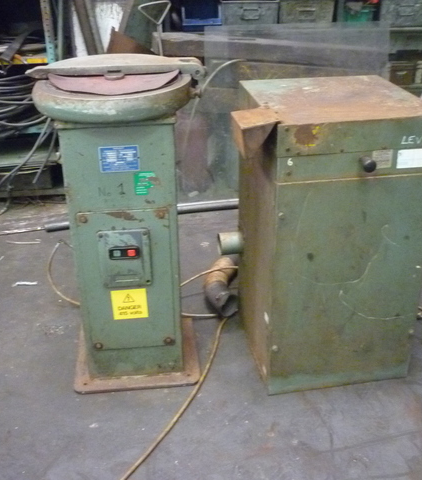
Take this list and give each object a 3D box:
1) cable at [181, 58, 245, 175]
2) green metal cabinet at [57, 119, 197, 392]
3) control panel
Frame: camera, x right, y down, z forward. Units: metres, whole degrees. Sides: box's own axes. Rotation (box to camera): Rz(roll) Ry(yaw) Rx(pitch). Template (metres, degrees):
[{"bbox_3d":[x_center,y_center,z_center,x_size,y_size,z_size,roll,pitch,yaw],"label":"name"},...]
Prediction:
[{"bbox_3d":[0.007,-0.589,2.980,0.311,0.571,0.109,-1,27,0],"label":"cable"},{"bbox_3d":[-0.267,0.004,2.015,0.415,0.898,0.408,-3,27,-4],"label":"green metal cabinet"},{"bbox_3d":[-0.260,0.064,1.874,0.148,0.196,0.049,-3,27,-4],"label":"control panel"}]

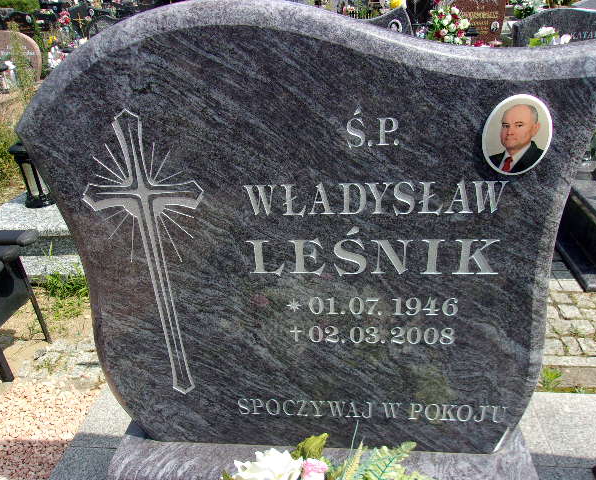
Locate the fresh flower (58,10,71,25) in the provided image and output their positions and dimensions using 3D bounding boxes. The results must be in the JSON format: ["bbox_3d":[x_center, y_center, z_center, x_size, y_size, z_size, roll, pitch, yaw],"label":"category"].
[{"bbox_3d":[-3.415,-3.254,7.300,0.180,0.200,0.180,0,29,6],"label":"fresh flower"}]

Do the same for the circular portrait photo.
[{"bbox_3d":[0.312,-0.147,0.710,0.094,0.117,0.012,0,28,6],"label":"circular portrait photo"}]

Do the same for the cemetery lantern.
[{"bbox_3d":[-1.222,-0.311,2.283,0.150,0.315,0.150,0,29,6],"label":"cemetery lantern"}]

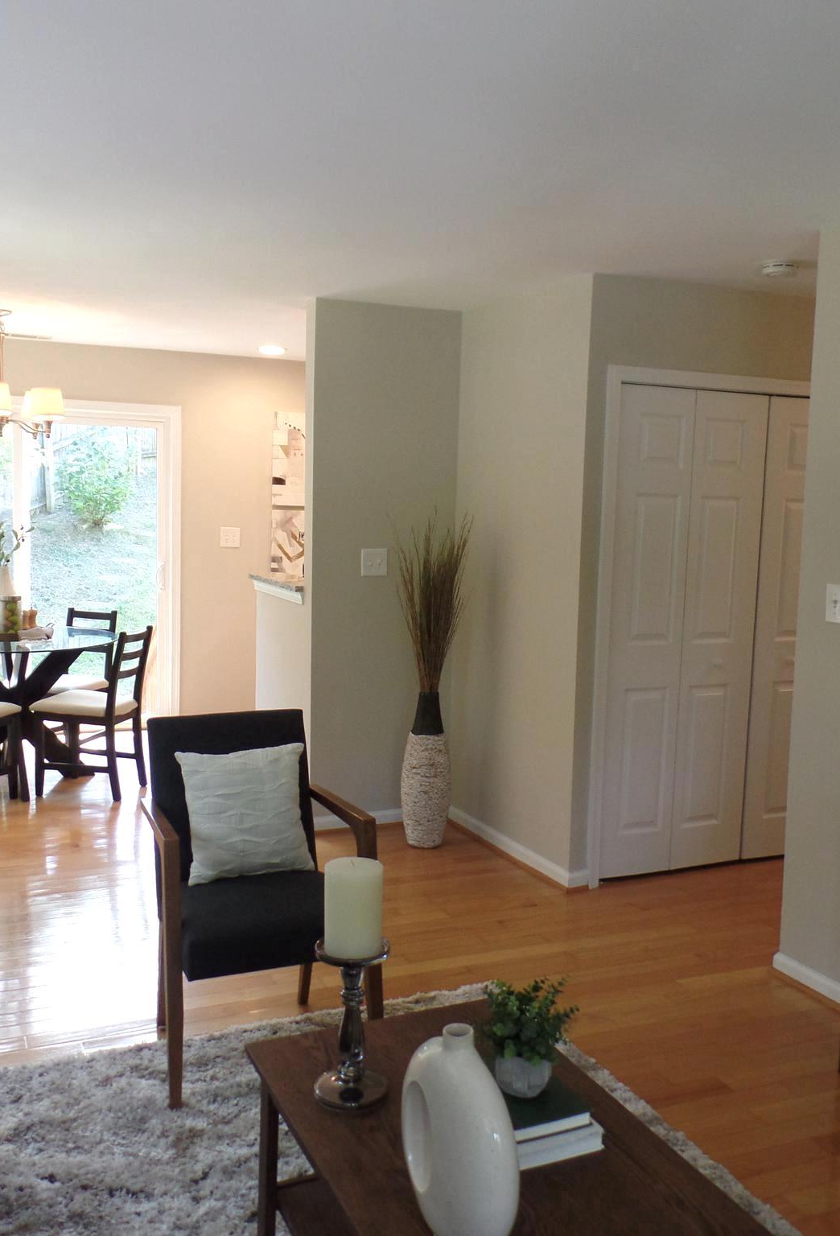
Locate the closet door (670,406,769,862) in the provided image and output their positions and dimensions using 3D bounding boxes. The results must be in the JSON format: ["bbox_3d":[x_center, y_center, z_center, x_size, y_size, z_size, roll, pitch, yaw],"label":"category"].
[{"bbox_3d":[1.267,0.068,4.636,0.380,2.005,0.040,-1,7,-24],"label":"closet door"}]

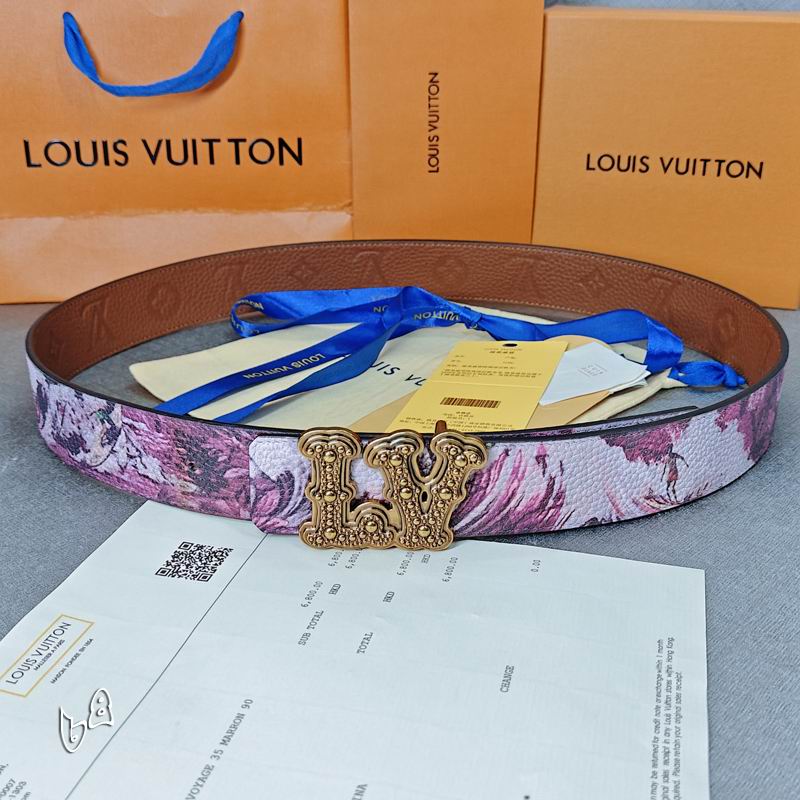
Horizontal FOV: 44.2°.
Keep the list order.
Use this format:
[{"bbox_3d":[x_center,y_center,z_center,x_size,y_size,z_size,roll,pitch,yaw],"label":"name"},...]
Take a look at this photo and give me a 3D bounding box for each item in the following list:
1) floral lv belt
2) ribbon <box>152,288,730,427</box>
[{"bbox_3d":[0.006,-0.025,0.502,0.368,0.044,0.282,1,25,0],"label":"floral lv belt"},{"bbox_3d":[0.029,-0.023,0.508,0.297,0.036,0.153,1,25,0],"label":"ribbon"}]

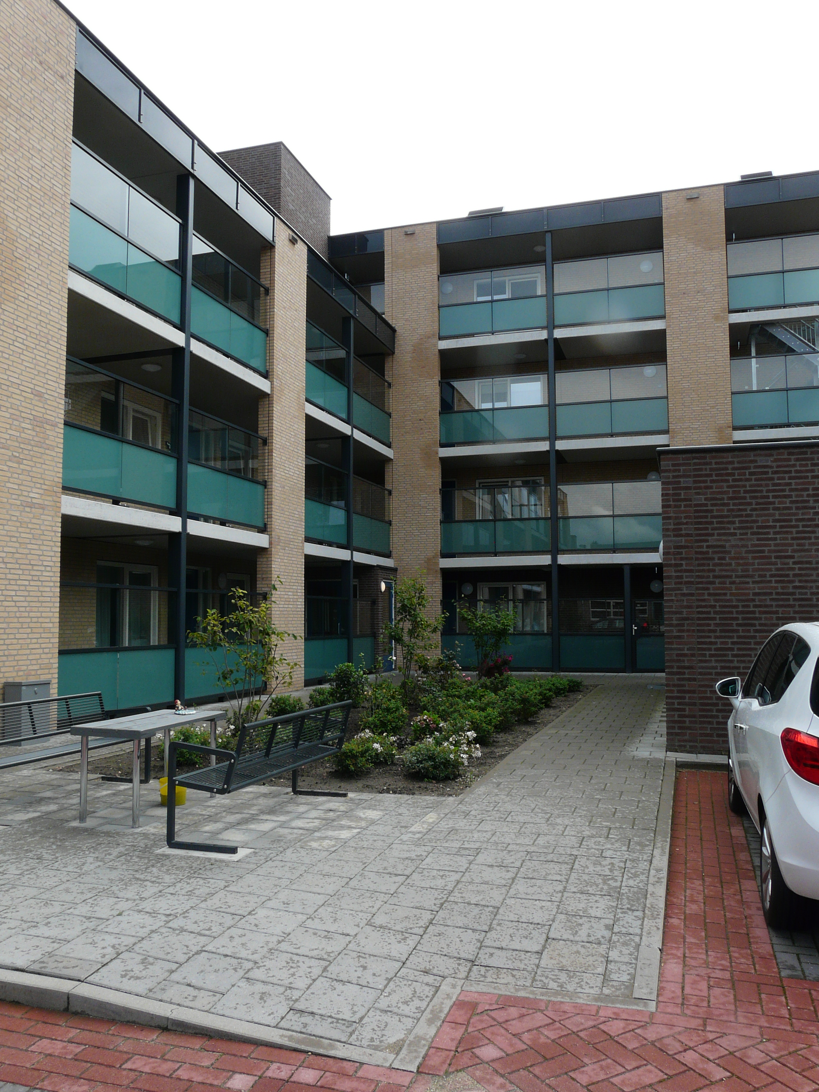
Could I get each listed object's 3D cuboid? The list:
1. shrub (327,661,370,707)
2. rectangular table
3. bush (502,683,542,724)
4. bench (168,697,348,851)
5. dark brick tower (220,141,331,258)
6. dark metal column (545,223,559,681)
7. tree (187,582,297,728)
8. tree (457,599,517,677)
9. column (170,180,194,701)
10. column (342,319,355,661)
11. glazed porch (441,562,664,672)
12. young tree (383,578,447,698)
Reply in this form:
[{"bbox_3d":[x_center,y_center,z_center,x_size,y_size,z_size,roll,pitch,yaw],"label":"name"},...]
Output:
[{"bbox_3d":[-1.000,2.251,14.484,0.726,0.734,0.726,0,-5,-4],"label":"shrub"},{"bbox_3d":[-1.983,1.717,6.956,0.629,0.700,1.299,-2,-5,18],"label":"rectangular table"},{"bbox_3d":[1.602,2.205,12.614,0.576,0.519,0.576,-1,-5,7],"label":"bush"},{"bbox_3d":[-1.020,1.634,6.596,0.579,0.800,1.913,-2,-5,18],"label":"bench"},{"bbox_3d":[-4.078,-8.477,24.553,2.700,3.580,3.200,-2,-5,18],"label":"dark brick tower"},{"bbox_3d":[3.757,-2.537,23.044,0.155,11.580,0.200,-2,-5,16],"label":"dark metal column"},{"bbox_3d":[-2.065,1.400,10.909,1.351,1.906,1.283,1,-5,-10],"label":"tree"},{"bbox_3d":[1.665,2.043,18.838,1.269,1.810,1.269,-1,-5,5],"label":"tree"},{"bbox_3d":[-3.650,-1.763,14.115,0.200,8.610,0.160,-2,-5,18],"label":"column"},{"bbox_3d":[-1.465,-1.207,20.787,0.200,8.590,0.160,-2,-5,18],"label":"column"},{"bbox_3d":[3.704,1.874,22.751,5.900,2.720,0.350,-2,-5,16],"label":"glazed porch"},{"bbox_3d":[0.082,1.608,15.405,1.095,2.161,1.095,0,-5,0],"label":"young tree"}]

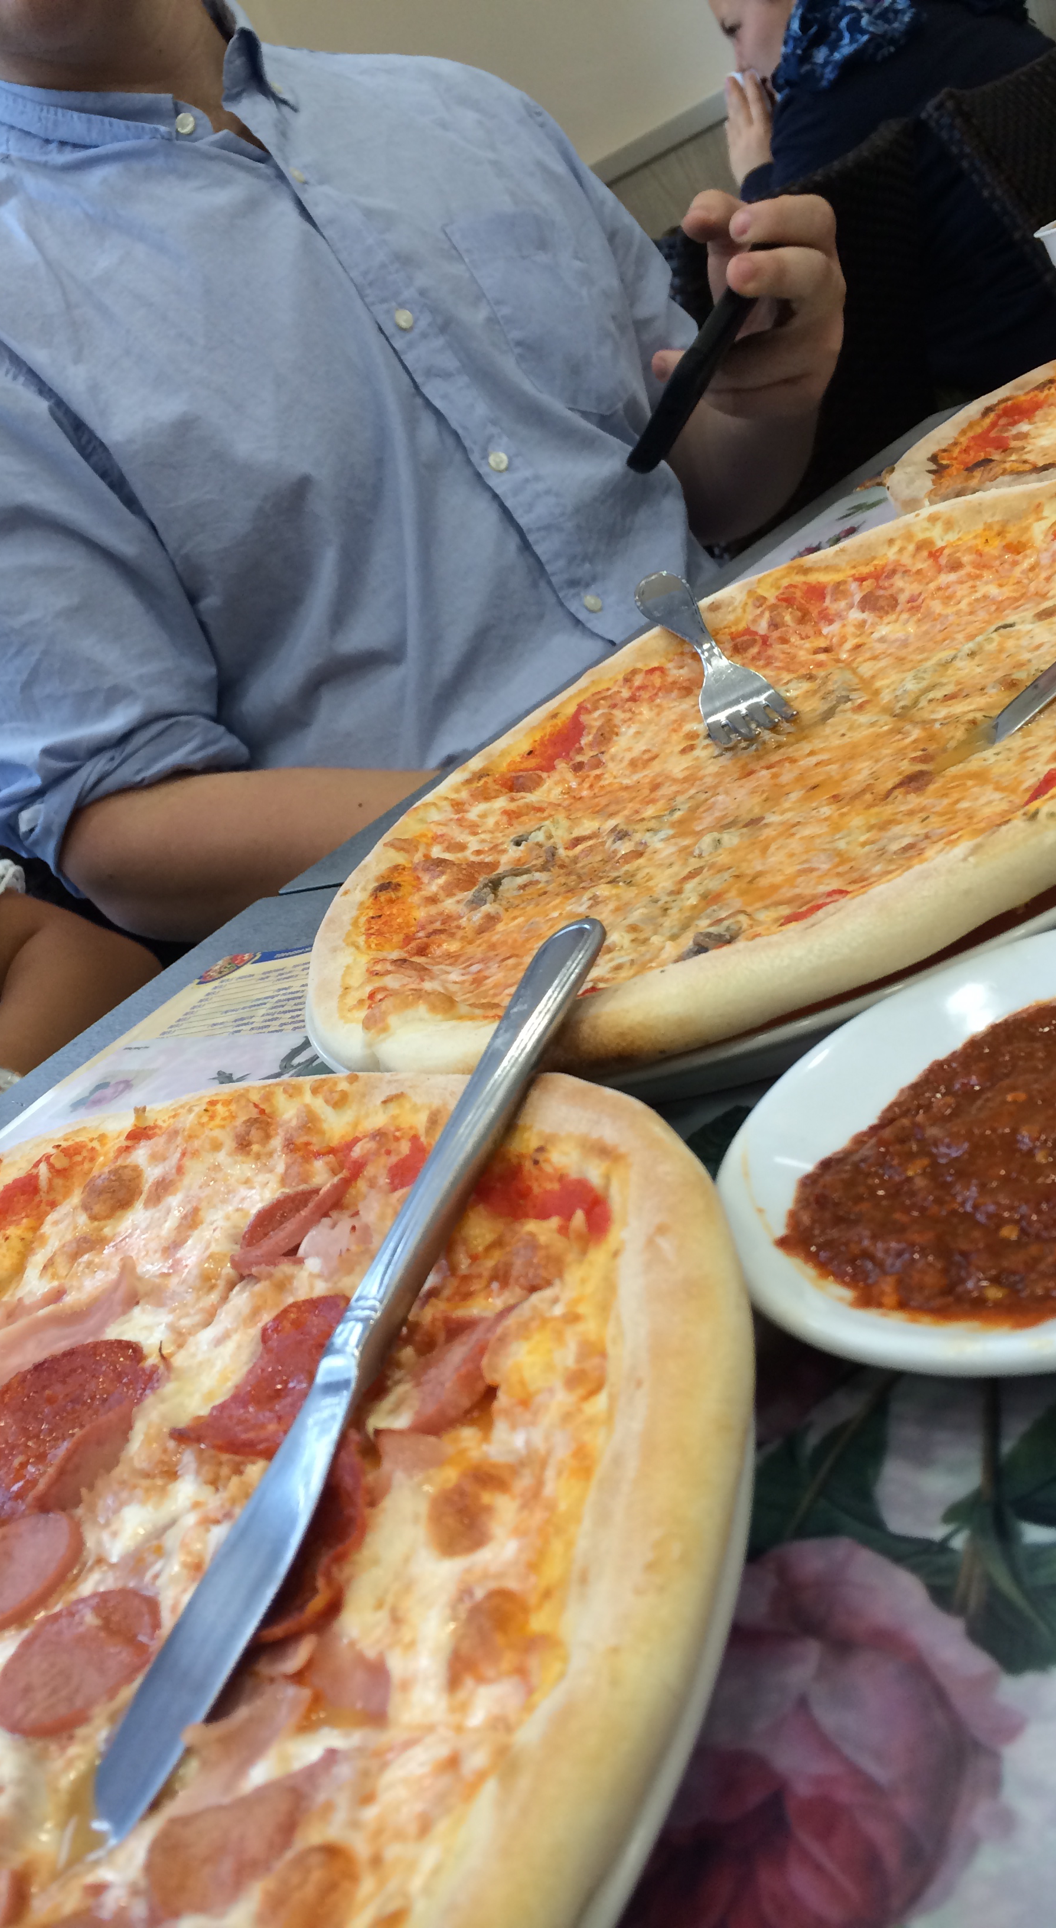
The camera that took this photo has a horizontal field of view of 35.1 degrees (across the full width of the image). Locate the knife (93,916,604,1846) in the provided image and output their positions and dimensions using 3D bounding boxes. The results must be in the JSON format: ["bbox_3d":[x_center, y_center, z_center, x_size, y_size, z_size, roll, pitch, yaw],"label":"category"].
[{"bbox_3d":[-0.023,0.059,0.311,0.019,0.010,0.209,-11,35,35],"label":"knife"}]

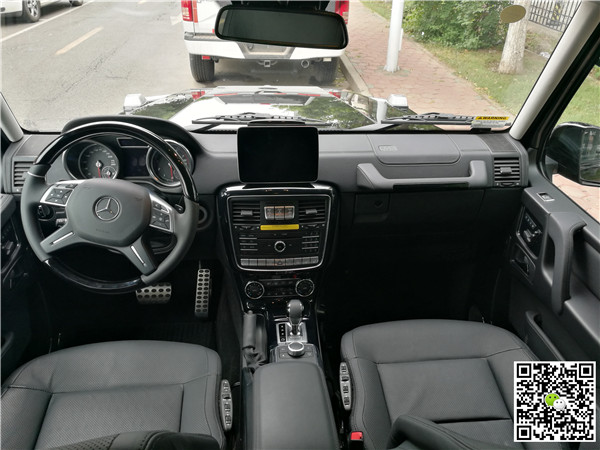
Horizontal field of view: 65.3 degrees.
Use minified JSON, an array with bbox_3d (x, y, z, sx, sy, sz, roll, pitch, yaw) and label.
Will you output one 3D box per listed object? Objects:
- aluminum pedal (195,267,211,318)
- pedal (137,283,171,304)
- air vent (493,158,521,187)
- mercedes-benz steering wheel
[{"bbox_3d":[-0.330,0.233,1.590,0.052,0.168,0.025,-1,-10,-5],"label":"aluminum pedal"},{"bbox_3d":[-0.479,0.225,1.540,0.116,0.072,0.030,-1,-6,-5],"label":"pedal"},{"bbox_3d":[0.564,-0.144,1.288,0.075,0.080,0.035,-1,2,-5],"label":"air vent"},{"bbox_3d":[-0.410,-0.034,1.051,0.383,0.383,0.095,-1,8,-5],"label":"mercedes-benz steering wheel"}]

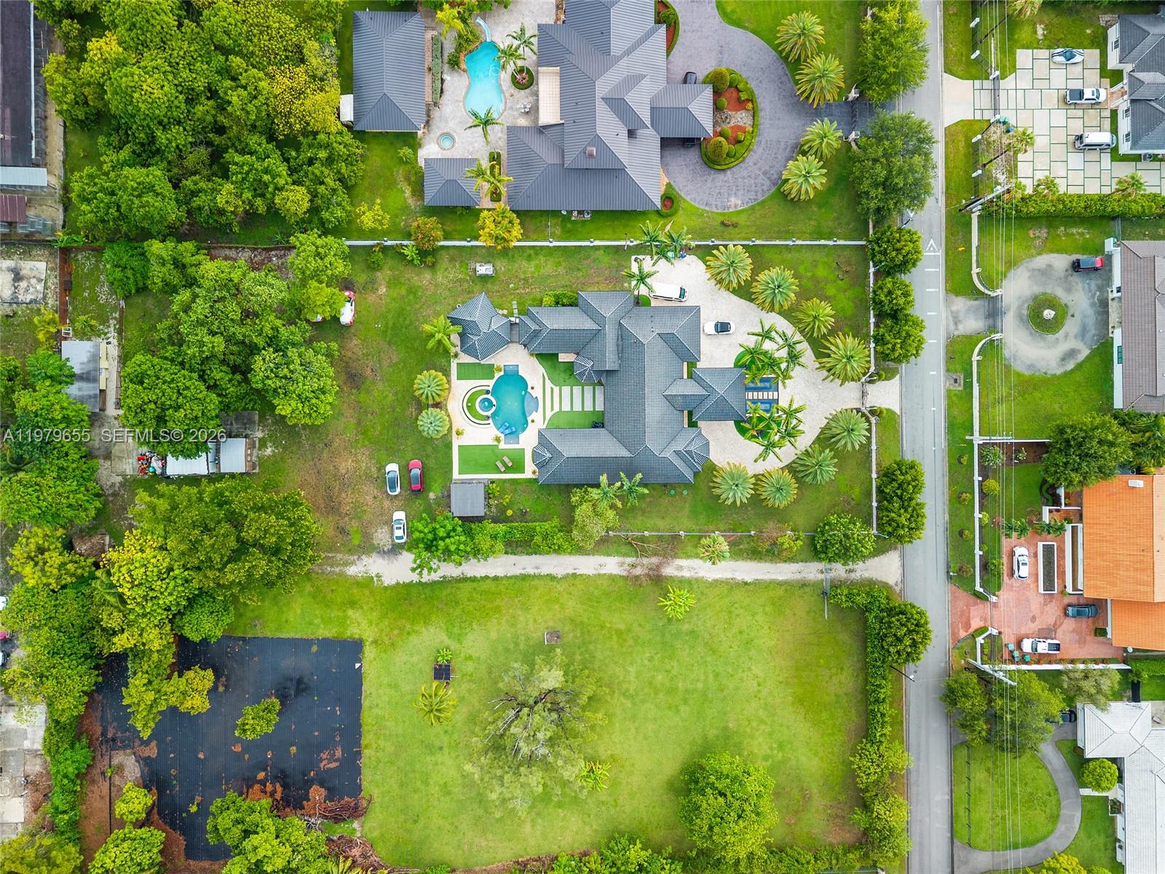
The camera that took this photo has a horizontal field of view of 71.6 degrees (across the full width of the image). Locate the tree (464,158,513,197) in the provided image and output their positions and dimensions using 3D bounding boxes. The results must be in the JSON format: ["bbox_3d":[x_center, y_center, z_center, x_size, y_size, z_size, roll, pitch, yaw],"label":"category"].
[{"bbox_3d":[-13.446,-37.026,117.250,7.015,7.500,5.586,0,90,0],"label":"tree"}]

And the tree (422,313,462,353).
[{"bbox_3d":[-19.580,-14.330,113.980,5.520,7.000,5.640,0,90,-2],"label":"tree"}]

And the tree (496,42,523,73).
[{"bbox_3d":[-10.275,-53.893,117.000,3.877,8.000,4.523,0,90,0],"label":"tree"}]

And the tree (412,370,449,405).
[{"bbox_3d":[-21.393,-7.006,114.621,5.007,5.400,4.919,0,90,-2],"label":"tree"}]

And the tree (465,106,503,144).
[{"bbox_3d":[-13.197,-41.284,111.649,4.890,12.000,4.928,0,90,-2],"label":"tree"}]

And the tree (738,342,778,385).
[{"bbox_3d":[24.450,-10.240,114.690,5.860,8.500,5.860,0,90,-2],"label":"tree"}]

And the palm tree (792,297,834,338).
[{"bbox_3d":[32.720,-16.930,116.010,5.910,6.500,5.850,0,90,-2],"label":"palm tree"}]

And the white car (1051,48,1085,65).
[{"bbox_3d":[72.280,-56.570,120.200,4.550,1.200,1.980,-1,90,-2],"label":"white car"}]

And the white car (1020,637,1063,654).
[{"bbox_3d":[68.163,31.107,120.070,5.600,1.860,1.980,2,90,0],"label":"white car"}]

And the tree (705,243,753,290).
[{"bbox_3d":[20.815,-24.193,115.438,6.848,6.800,6.609,0,90,-2],"label":"tree"}]

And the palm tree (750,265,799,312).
[{"bbox_3d":[27.190,-20.970,115.840,6.740,6.500,6.550,0,90,-2],"label":"palm tree"}]

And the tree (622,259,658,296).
[{"bbox_3d":[7.868,-21.923,113.625,4.830,9.500,5.117,0,90,-2],"label":"tree"}]

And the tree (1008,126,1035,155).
[{"bbox_3d":[60.071,-40.614,114.749,3.783,11.000,3.978,0,90,-2],"label":"tree"}]

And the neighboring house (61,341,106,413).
[{"bbox_3d":[-69.939,-8.400,113.900,5.163,3.400,9.865,0,90,-2],"label":"neighboring house"}]

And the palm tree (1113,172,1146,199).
[{"bbox_3d":[76.268,-35.050,115.918,4.384,9.800,3.794,0,90,-2],"label":"palm tree"}]

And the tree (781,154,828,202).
[{"bbox_3d":[31.510,-36.850,116.070,6.660,6.500,6.790,0,90,-2],"label":"tree"}]

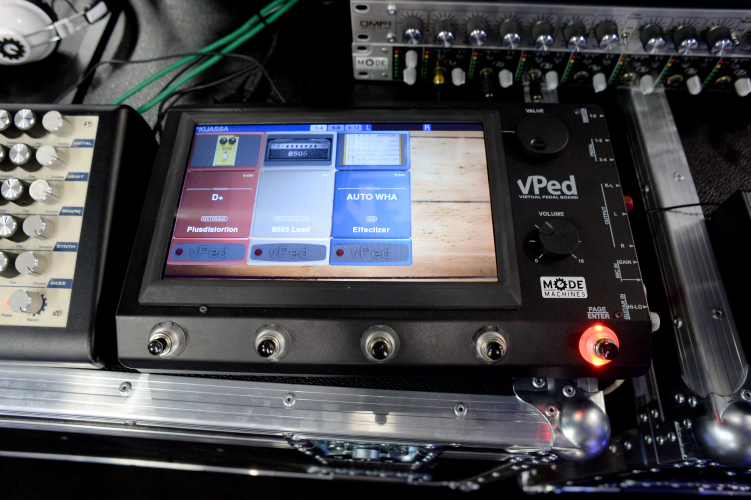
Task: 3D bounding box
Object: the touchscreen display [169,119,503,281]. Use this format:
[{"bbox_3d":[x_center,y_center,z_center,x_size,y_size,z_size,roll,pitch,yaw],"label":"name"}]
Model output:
[{"bbox_3d":[-0.029,-0.036,0.362,0.221,0.010,0.129,0,65,1],"label":"touchscreen display"}]

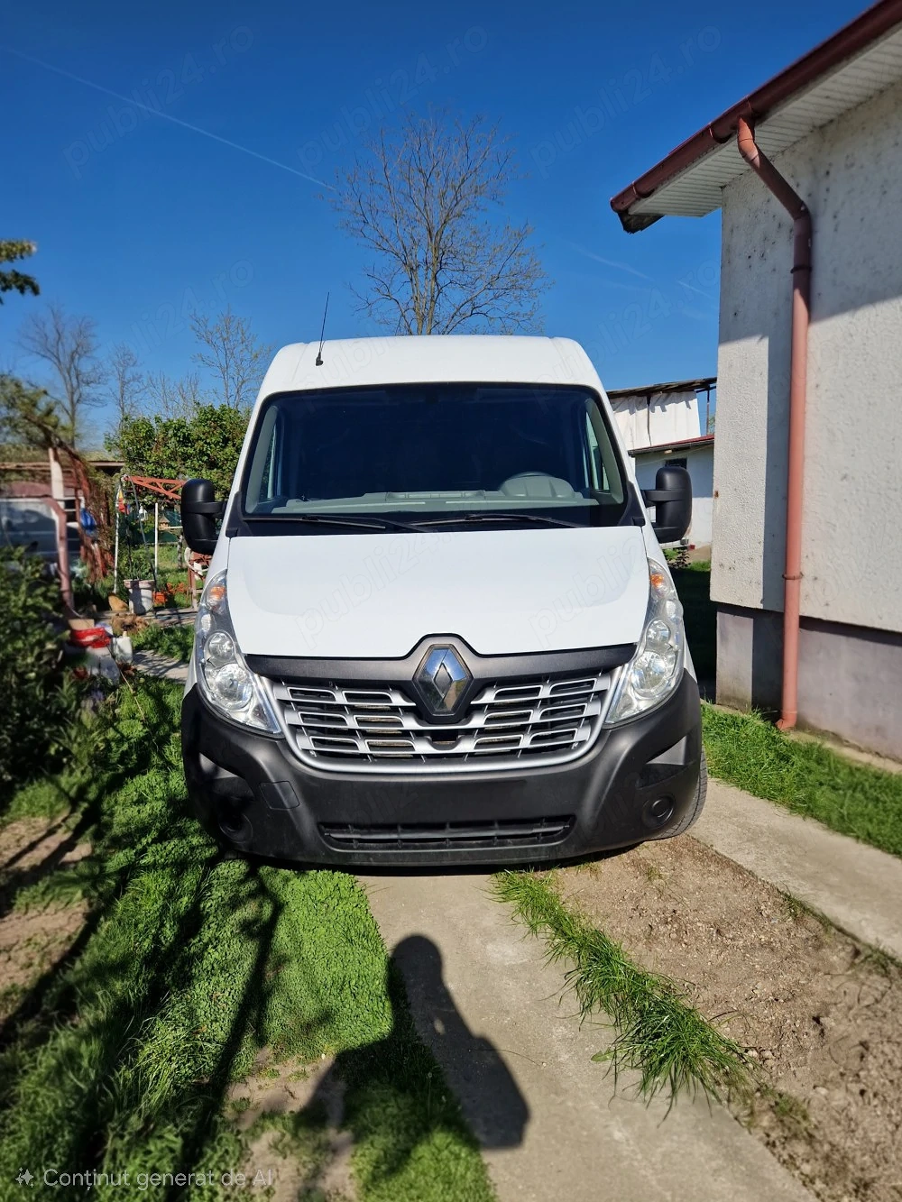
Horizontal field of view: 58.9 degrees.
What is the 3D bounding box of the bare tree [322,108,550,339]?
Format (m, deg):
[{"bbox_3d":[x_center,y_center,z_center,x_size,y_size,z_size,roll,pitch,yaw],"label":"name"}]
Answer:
[{"bbox_3d":[-0.211,-5.680,17.953,4.967,10.077,4.967,-1,7,0],"label":"bare tree"}]

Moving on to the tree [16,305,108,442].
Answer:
[{"bbox_3d":[-13.465,-6.054,28.540,3.243,8.870,3.243,-4,7,-24],"label":"tree"}]

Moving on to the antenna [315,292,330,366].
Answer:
[{"bbox_3d":[-0.673,-1.449,4.238,0.030,0.485,0.045,4,-21,-2],"label":"antenna"}]

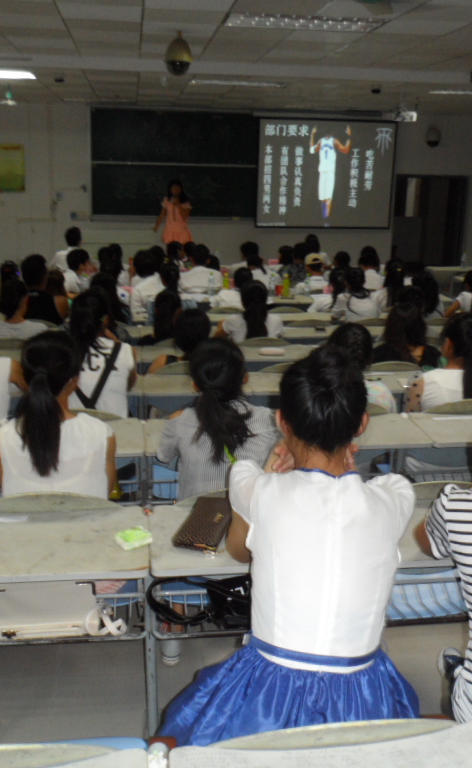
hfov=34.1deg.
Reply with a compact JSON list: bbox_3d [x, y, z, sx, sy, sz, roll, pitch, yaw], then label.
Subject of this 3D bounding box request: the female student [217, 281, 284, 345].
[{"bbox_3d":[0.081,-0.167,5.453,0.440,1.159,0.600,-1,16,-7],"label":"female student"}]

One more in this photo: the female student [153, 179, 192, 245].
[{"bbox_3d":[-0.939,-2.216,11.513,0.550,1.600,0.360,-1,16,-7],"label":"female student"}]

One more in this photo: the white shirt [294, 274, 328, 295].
[{"bbox_3d":[0.804,-0.919,8.211,0.420,0.500,0.300,-1,16,-7],"label":"white shirt"}]

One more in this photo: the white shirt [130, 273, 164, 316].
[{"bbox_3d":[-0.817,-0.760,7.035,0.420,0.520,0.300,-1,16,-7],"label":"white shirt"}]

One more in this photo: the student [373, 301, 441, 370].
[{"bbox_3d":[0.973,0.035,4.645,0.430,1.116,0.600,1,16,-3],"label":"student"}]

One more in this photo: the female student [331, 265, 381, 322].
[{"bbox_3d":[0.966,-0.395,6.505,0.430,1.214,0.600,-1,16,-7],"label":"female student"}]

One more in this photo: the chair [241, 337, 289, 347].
[{"bbox_3d":[0.173,0.004,5.694,0.440,0.800,0.460,0,16,-7],"label":"chair"}]

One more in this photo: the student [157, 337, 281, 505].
[{"bbox_3d":[-0.067,0.405,2.626,0.430,1.150,0.720,0,16,-5],"label":"student"}]

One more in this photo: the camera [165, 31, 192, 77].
[{"bbox_3d":[-0.450,-2.607,6.062,0.210,0.330,0.210,-1,16,-7],"label":"camera"}]

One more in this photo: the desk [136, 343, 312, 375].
[{"bbox_3d":[-0.100,0.167,5.243,1.140,0.750,0.420,0,16,-7],"label":"desk"}]

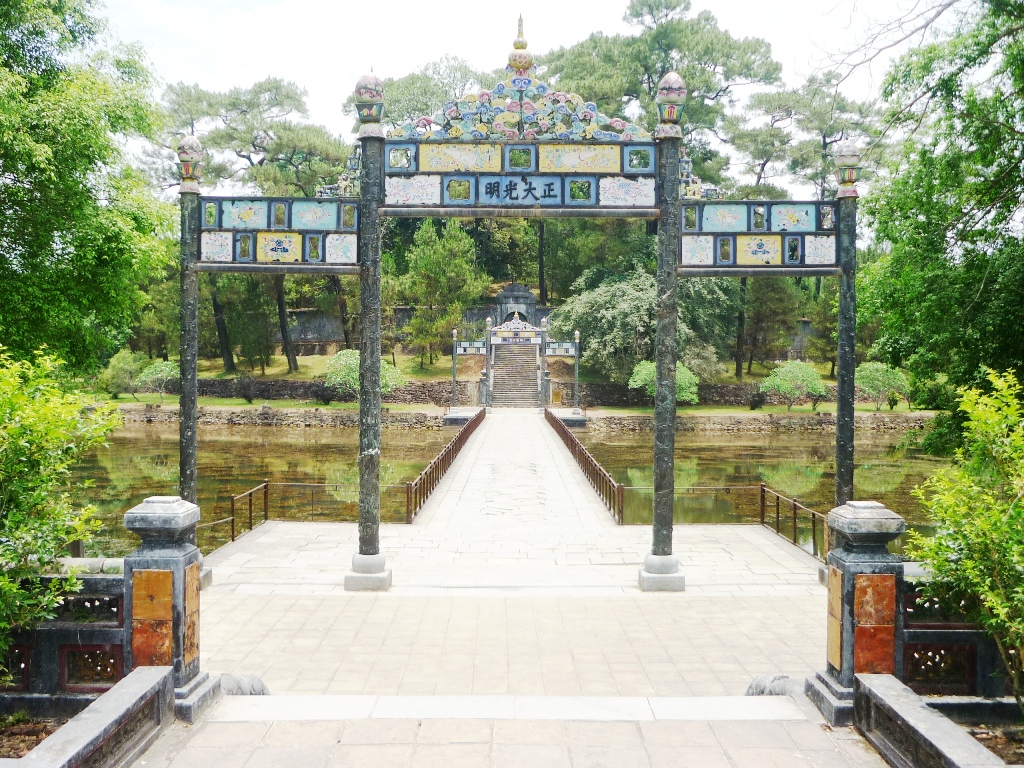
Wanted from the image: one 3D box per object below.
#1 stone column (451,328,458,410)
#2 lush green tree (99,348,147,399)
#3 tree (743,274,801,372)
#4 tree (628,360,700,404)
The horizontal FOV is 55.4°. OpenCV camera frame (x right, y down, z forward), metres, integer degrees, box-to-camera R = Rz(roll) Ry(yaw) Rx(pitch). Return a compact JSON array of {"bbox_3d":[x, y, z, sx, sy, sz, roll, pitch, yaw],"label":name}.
[{"bbox_3d":[-3.917,-0.940,66.500,0.540,5.700,0.540,0,1,0],"label":"stone column"},{"bbox_3d":[-34.314,-0.881,86.000,4.200,4.400,4.200,0,1,0],"label":"lush green tree"},{"bbox_3d":[22.861,-5.682,86.000,5.110,9.691,4.854,0,1,0],"label":"tree"},{"bbox_3d":[11.872,0.039,76.500,5.400,3.750,5.000,0,1,0],"label":"tree"}]

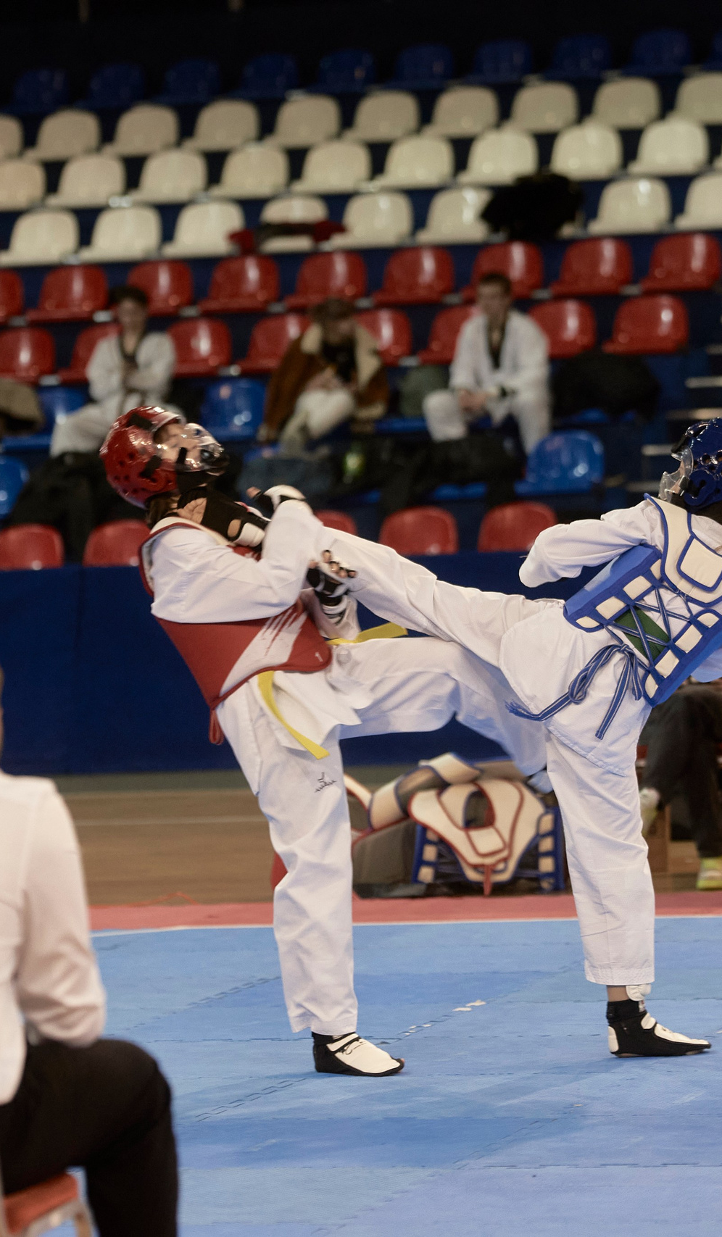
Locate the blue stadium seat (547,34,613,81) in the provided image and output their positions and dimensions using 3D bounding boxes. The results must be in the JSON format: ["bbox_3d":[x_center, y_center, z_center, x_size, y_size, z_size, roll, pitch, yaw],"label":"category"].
[{"bbox_3d":[1.319,-3.408,37.668,0.410,0.330,0.400,-2,2,16],"label":"blue stadium seat"}]

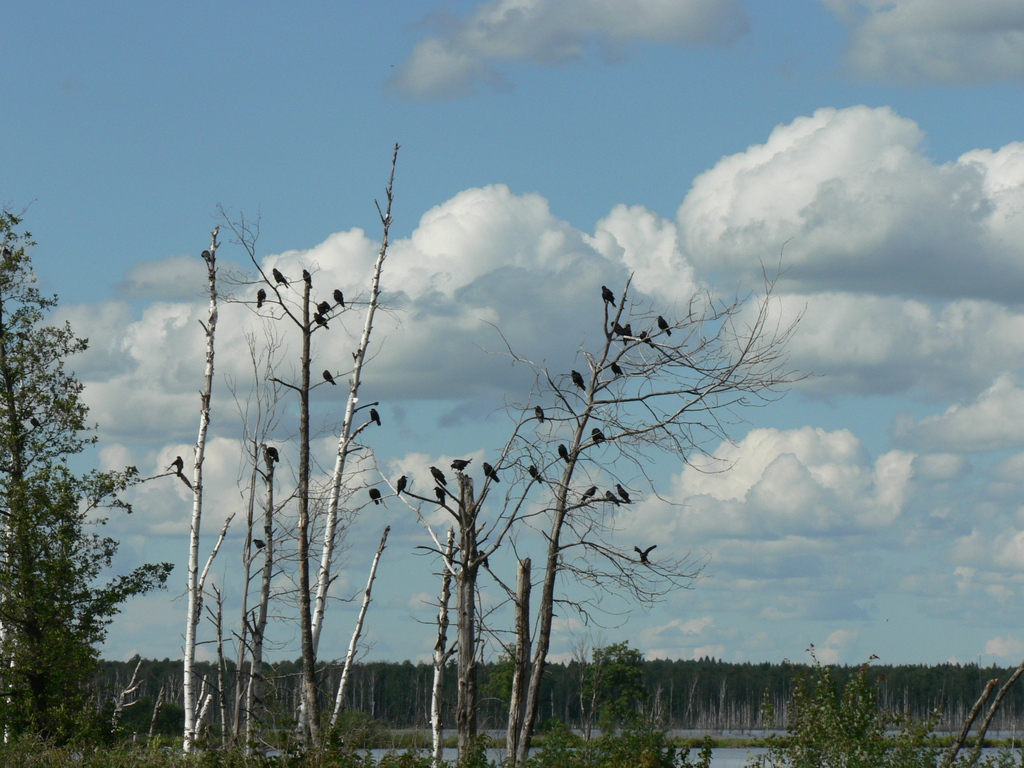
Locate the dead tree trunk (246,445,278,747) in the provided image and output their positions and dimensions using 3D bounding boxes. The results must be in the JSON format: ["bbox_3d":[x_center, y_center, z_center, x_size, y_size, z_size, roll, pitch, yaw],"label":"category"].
[{"bbox_3d":[-4.187,3.665,90.000,0.501,5.246,0.450,0,-4,0],"label":"dead tree trunk"}]

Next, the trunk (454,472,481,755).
[{"bbox_3d":[-0.719,3.785,87.000,0.420,4.715,0.400,0,-4,0],"label":"trunk"}]

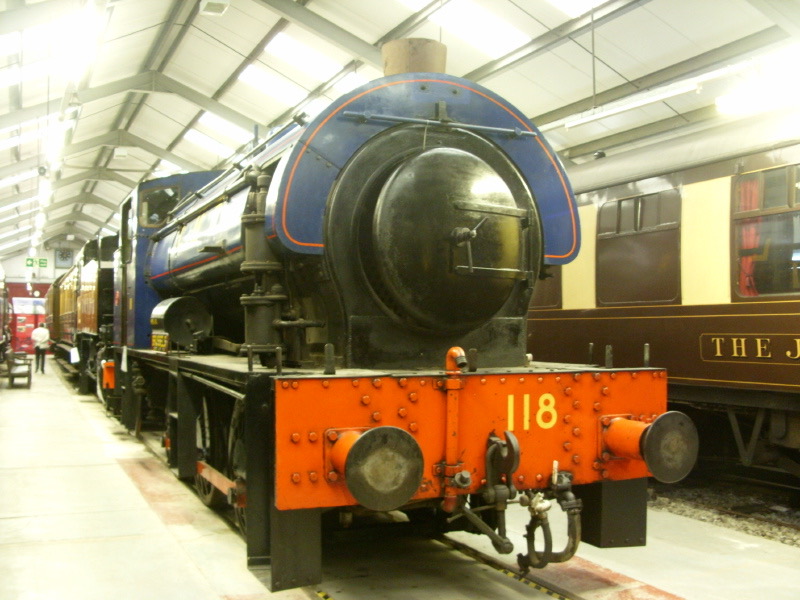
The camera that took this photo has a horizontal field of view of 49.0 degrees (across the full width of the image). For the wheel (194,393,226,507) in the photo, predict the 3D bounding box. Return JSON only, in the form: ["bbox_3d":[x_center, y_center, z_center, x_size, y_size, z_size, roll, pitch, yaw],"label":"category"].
[{"bbox_3d":[-1.820,1.347,8.573,0.150,1.300,1.300,1,-2,-23],"label":"wheel"}]

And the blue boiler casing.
[{"bbox_3d":[-0.877,-0.761,8.350,2.190,1.250,5.770,1,-2,-23],"label":"blue boiler casing"}]

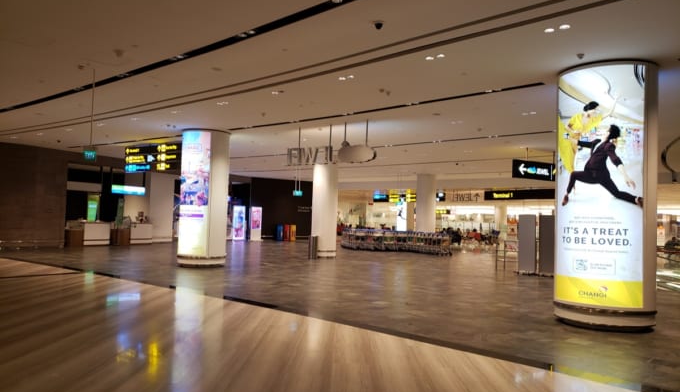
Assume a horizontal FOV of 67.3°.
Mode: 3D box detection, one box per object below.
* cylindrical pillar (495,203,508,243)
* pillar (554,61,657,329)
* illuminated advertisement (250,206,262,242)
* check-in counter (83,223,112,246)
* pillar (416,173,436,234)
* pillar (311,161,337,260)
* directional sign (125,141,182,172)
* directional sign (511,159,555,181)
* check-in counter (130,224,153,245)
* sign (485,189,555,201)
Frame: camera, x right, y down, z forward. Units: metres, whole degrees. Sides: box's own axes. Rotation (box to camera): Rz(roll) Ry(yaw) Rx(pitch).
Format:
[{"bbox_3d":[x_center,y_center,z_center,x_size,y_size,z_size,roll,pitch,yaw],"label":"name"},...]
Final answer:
[{"bbox_3d":[13.599,2.262,42.962,1.000,3.180,1.000,2,-2,0],"label":"cylindrical pillar"},{"bbox_3d":[4.441,0.007,8.563,1.480,4.200,1.480,0,-3,39],"label":"pillar"},{"bbox_3d":[-5.086,1.735,31.000,0.720,2.020,0.280,3,-3,-33],"label":"illuminated advertisement"},{"bbox_3d":[-11.226,1.703,23.319,0.700,1.050,1.270,0,-3,38],"label":"check-in counter"},{"bbox_3d":[4.725,0.886,27.793,1.020,4.100,1.020,2,-2,0],"label":"pillar"},{"bbox_3d":[-0.600,0.435,20.995,1.000,4.100,1.000,2,-2,0],"label":"pillar"},{"bbox_3d":[-6.477,-1.323,17.964,3.300,0.950,0.200,0,-3,33],"label":"directional sign"},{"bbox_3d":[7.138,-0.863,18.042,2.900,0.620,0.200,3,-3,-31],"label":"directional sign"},{"bbox_3d":[-10.381,1.908,26.018,0.660,1.020,1.250,0,-3,35],"label":"check-in counter"},{"bbox_3d":[10.147,-0.006,28.407,0.220,0.510,4.700,4,-3,-40],"label":"sign"}]

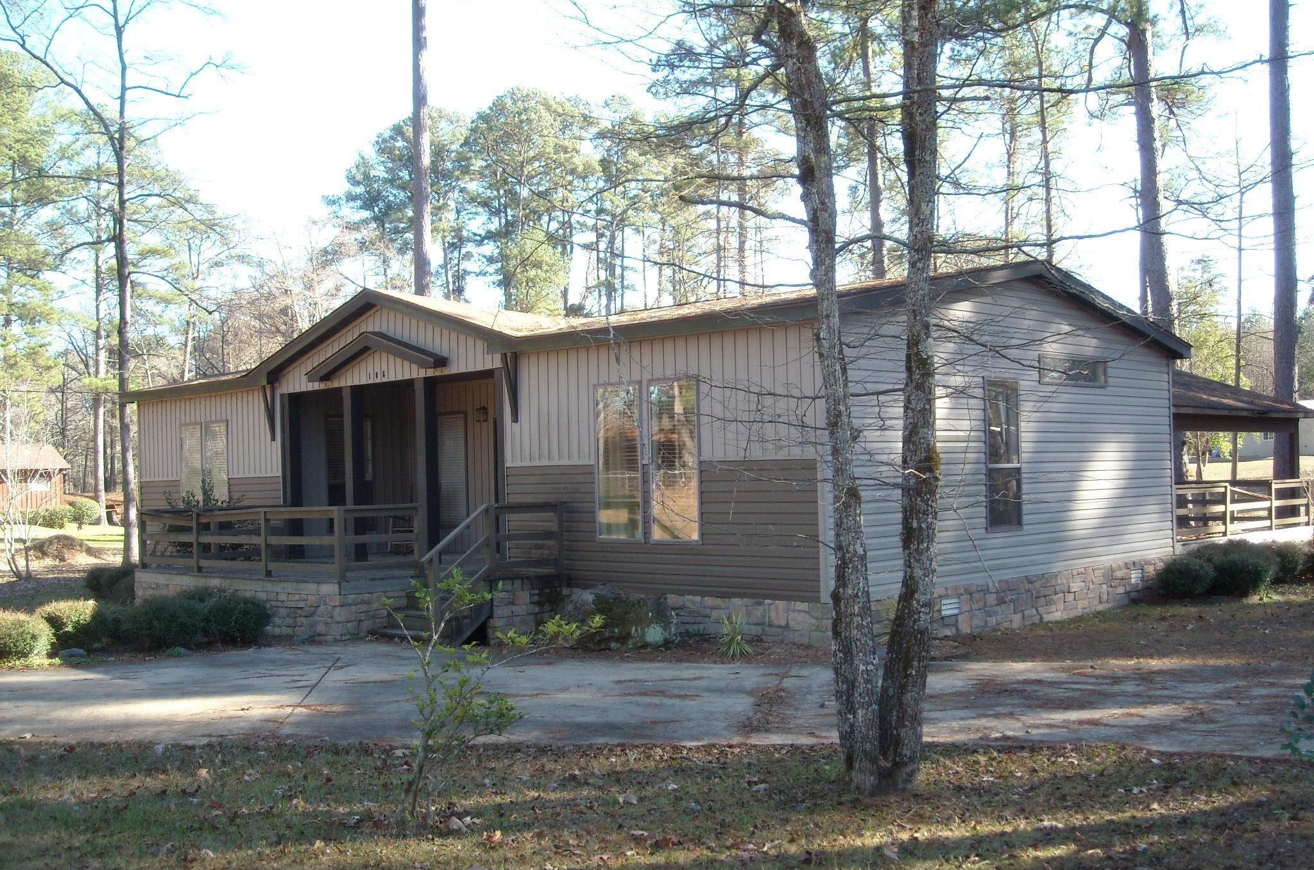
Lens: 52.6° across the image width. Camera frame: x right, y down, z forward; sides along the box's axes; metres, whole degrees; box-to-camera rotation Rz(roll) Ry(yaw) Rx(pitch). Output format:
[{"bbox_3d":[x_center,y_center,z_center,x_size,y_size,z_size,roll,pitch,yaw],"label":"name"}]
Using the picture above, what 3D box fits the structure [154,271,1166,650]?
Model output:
[{"bbox_3d":[-0.841,0.324,21.572,15.120,4.446,9.800,-3,-3,43],"label":"structure"}]

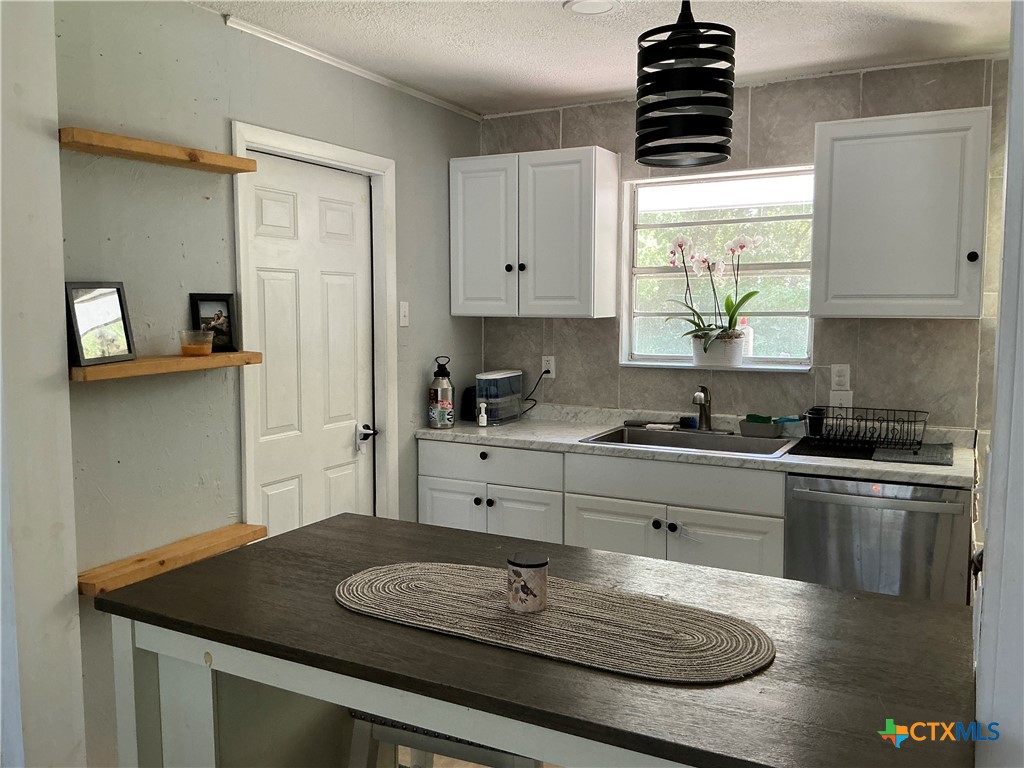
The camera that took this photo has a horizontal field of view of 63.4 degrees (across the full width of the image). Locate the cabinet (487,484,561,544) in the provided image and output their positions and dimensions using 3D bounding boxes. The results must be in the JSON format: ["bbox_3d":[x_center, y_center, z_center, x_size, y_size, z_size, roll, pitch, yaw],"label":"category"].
[{"bbox_3d":[0.060,0.747,3.689,0.375,0.577,0.022,3,6,27],"label":"cabinet"}]

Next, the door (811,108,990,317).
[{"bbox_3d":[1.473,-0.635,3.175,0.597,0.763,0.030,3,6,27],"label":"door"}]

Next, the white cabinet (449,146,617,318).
[{"bbox_3d":[0.101,-0.715,4.050,0.760,0.764,0.304,3,6,27],"label":"white cabinet"}]

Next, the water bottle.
[{"bbox_3d":[-0.334,0.041,3.951,0.122,0.336,0.122,0,6,0],"label":"water bottle"}]

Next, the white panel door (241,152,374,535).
[{"bbox_3d":[-0.805,0.152,3.336,0.050,2.030,0.790,3,6,27],"label":"white panel door"}]

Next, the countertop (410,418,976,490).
[{"bbox_3d":[0.715,0.264,3.652,2.299,0.038,0.630,3,7,27],"label":"countertop"}]

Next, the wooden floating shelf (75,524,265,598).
[{"bbox_3d":[-1.056,0.540,2.608,0.138,0.039,0.653,3,7,27],"label":"wooden floating shelf"}]

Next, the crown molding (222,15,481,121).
[{"bbox_3d":[-0.549,-1.296,3.532,0.028,0.037,1.745,3,7,27],"label":"crown molding"}]

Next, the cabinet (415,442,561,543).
[{"bbox_3d":[0.036,0.680,4.037,0.758,0.872,0.625,3,6,27],"label":"cabinet"}]

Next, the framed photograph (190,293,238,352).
[{"bbox_3d":[-0.988,-0.199,2.739,0.028,0.195,0.148,-4,2,45],"label":"framed photograph"}]

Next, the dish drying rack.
[{"bbox_3d":[1.455,0.191,3.404,0.455,0.142,0.285,3,6,27],"label":"dish drying rack"}]

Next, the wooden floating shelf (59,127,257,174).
[{"bbox_3d":[-1.057,-0.689,2.486,0.139,0.039,0.650,3,7,27],"label":"wooden floating shelf"}]

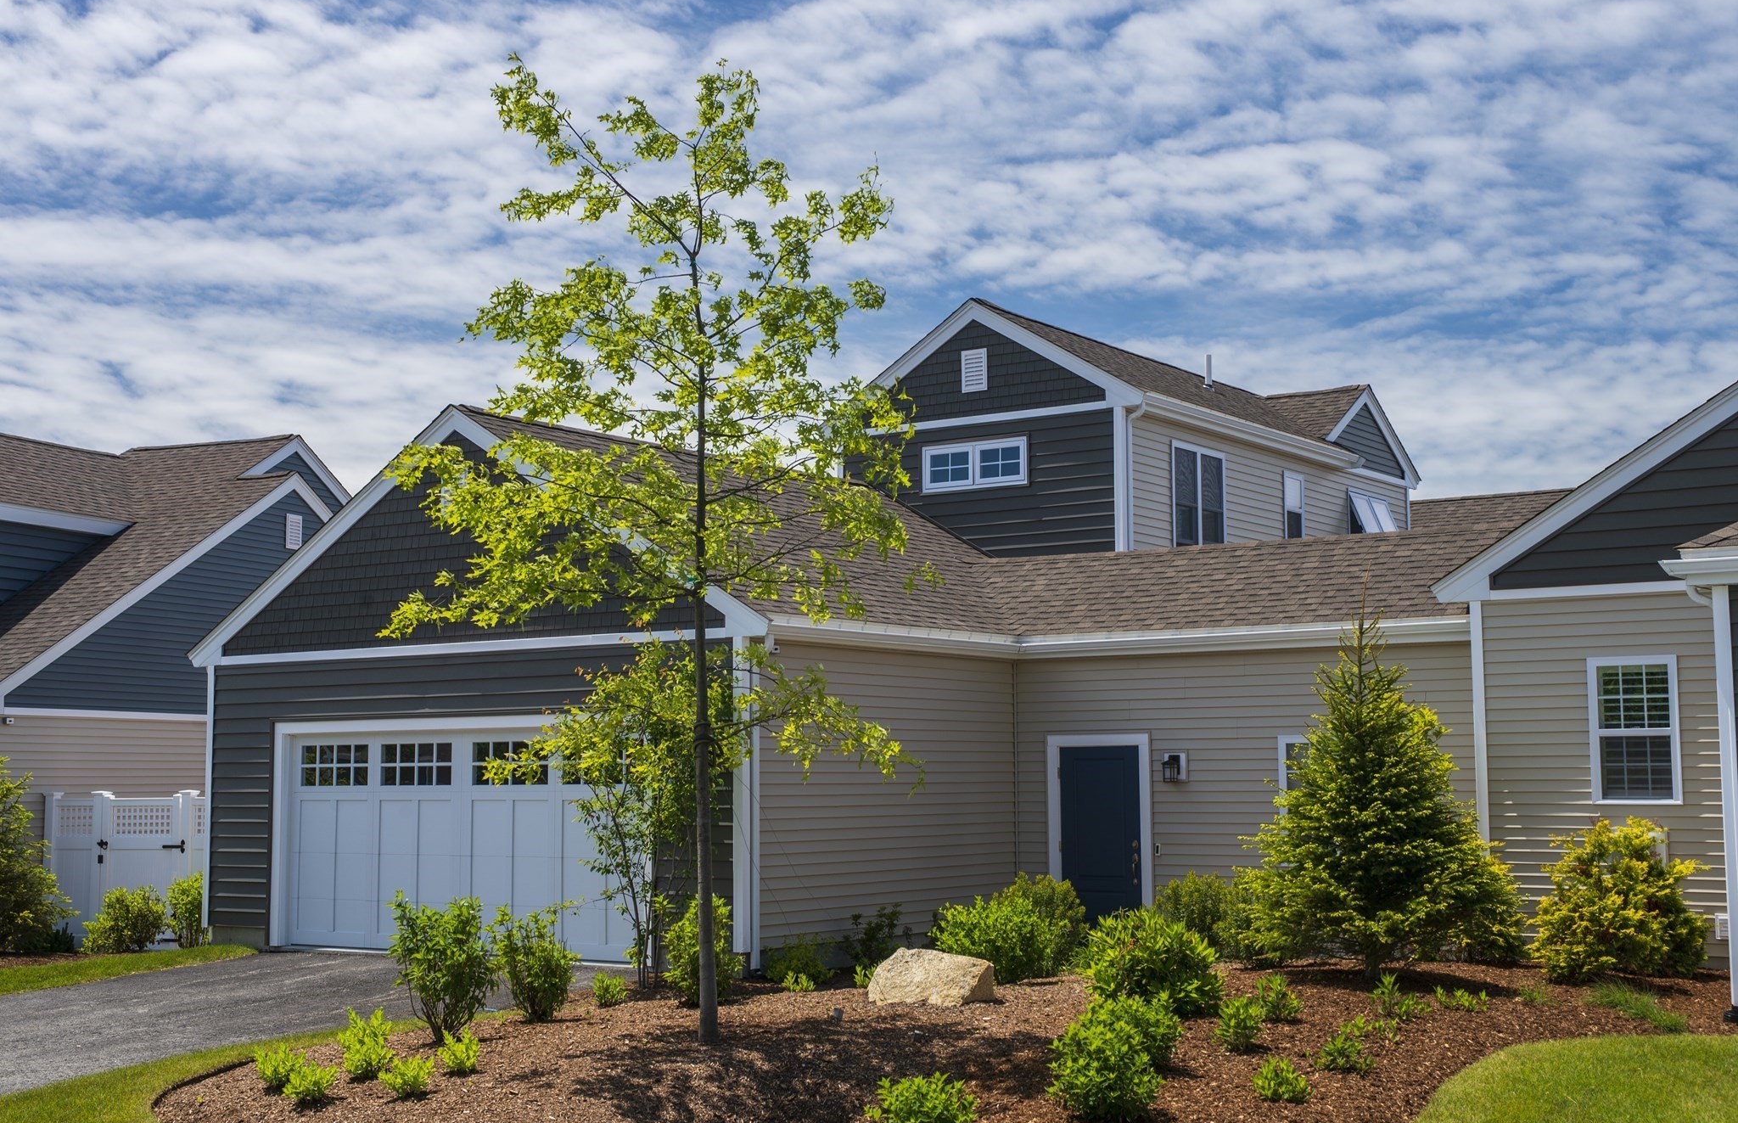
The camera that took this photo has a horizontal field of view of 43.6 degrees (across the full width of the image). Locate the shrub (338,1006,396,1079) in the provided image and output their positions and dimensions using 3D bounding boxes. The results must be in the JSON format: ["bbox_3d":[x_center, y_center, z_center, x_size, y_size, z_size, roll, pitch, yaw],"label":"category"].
[{"bbox_3d":[-2.834,2.706,12.265,0.322,0.384,0.322,1,-6,-13],"label":"shrub"}]

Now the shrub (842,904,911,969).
[{"bbox_3d":[0.064,3.299,19.100,0.596,0.539,0.537,0,-6,0],"label":"shrub"}]

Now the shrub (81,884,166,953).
[{"bbox_3d":[-7.484,3.580,21.800,0.798,0.654,0.758,2,-6,-19],"label":"shrub"}]

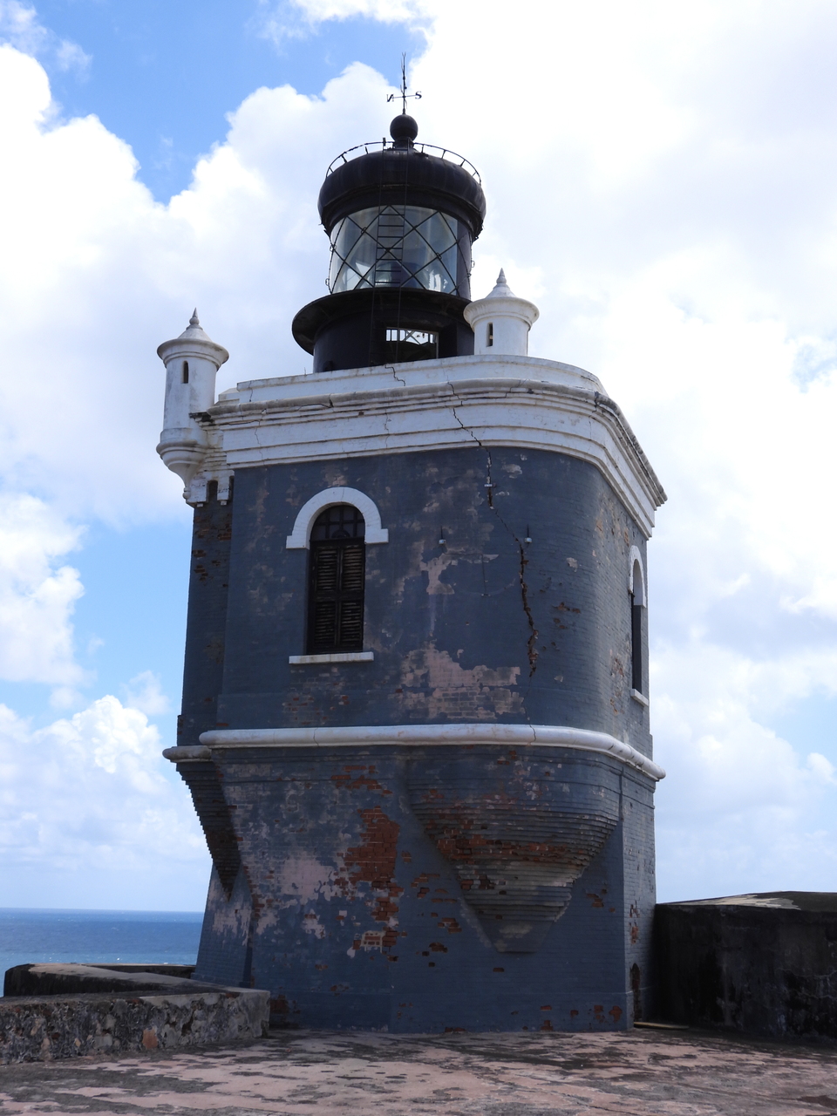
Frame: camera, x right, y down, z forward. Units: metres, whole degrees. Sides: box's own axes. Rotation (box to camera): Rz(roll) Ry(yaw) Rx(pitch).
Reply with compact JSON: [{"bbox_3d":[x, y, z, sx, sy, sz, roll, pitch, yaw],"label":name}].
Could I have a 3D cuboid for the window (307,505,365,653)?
[{"bbox_3d":[-1.190,0.298,20.082,0.920,2.236,0.198,-4,-15,19],"label":"window"}]

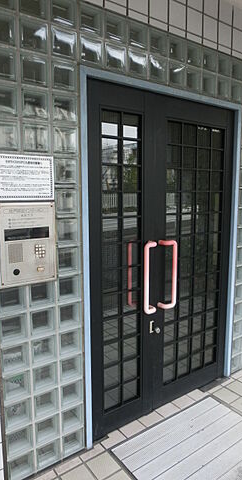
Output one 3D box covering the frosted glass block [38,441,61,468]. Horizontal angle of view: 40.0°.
[{"bbox_3d":[-0.429,1.207,1.907,0.146,0.146,0.090,-6,10,-35],"label":"frosted glass block"}]

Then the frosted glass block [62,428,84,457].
[{"bbox_3d":[-0.303,1.194,1.996,0.146,0.146,0.090,-6,10,-35],"label":"frosted glass block"}]

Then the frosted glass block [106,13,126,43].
[{"bbox_3d":[-0.055,-1.151,1.826,0.147,0.147,0.090,-6,10,-35],"label":"frosted glass block"}]

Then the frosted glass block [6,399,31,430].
[{"bbox_3d":[-0.552,0.895,1.748,0.145,0.145,0.090,-6,10,-35],"label":"frosted glass block"}]

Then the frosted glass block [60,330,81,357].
[{"bbox_3d":[-0.303,0.564,1.886,0.147,0.147,0.090,-6,10,-35],"label":"frosted glass block"}]

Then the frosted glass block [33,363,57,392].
[{"bbox_3d":[-0.426,0.727,1.804,0.145,0.145,0.090,-6,10,-36],"label":"frosted glass block"}]

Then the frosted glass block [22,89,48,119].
[{"bbox_3d":[-0.432,-0.653,1.622,0.145,0.145,0.090,-6,10,-35],"label":"frosted glass block"}]

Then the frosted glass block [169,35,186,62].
[{"bbox_3d":[0.325,-1.197,2.111,0.146,0.146,0.090,-6,10,-35],"label":"frosted glass block"}]

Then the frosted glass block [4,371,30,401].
[{"bbox_3d":[-0.551,0.735,1.712,0.145,0.145,0.090,-6,10,-36],"label":"frosted glass block"}]

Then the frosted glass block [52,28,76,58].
[{"bbox_3d":[-0.304,-0.959,1.649,0.145,0.145,0.090,-6,10,-36],"label":"frosted glass block"}]

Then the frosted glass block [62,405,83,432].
[{"bbox_3d":[-0.302,1.024,1.951,0.147,0.147,0.090,-6,10,-35],"label":"frosted glass block"}]

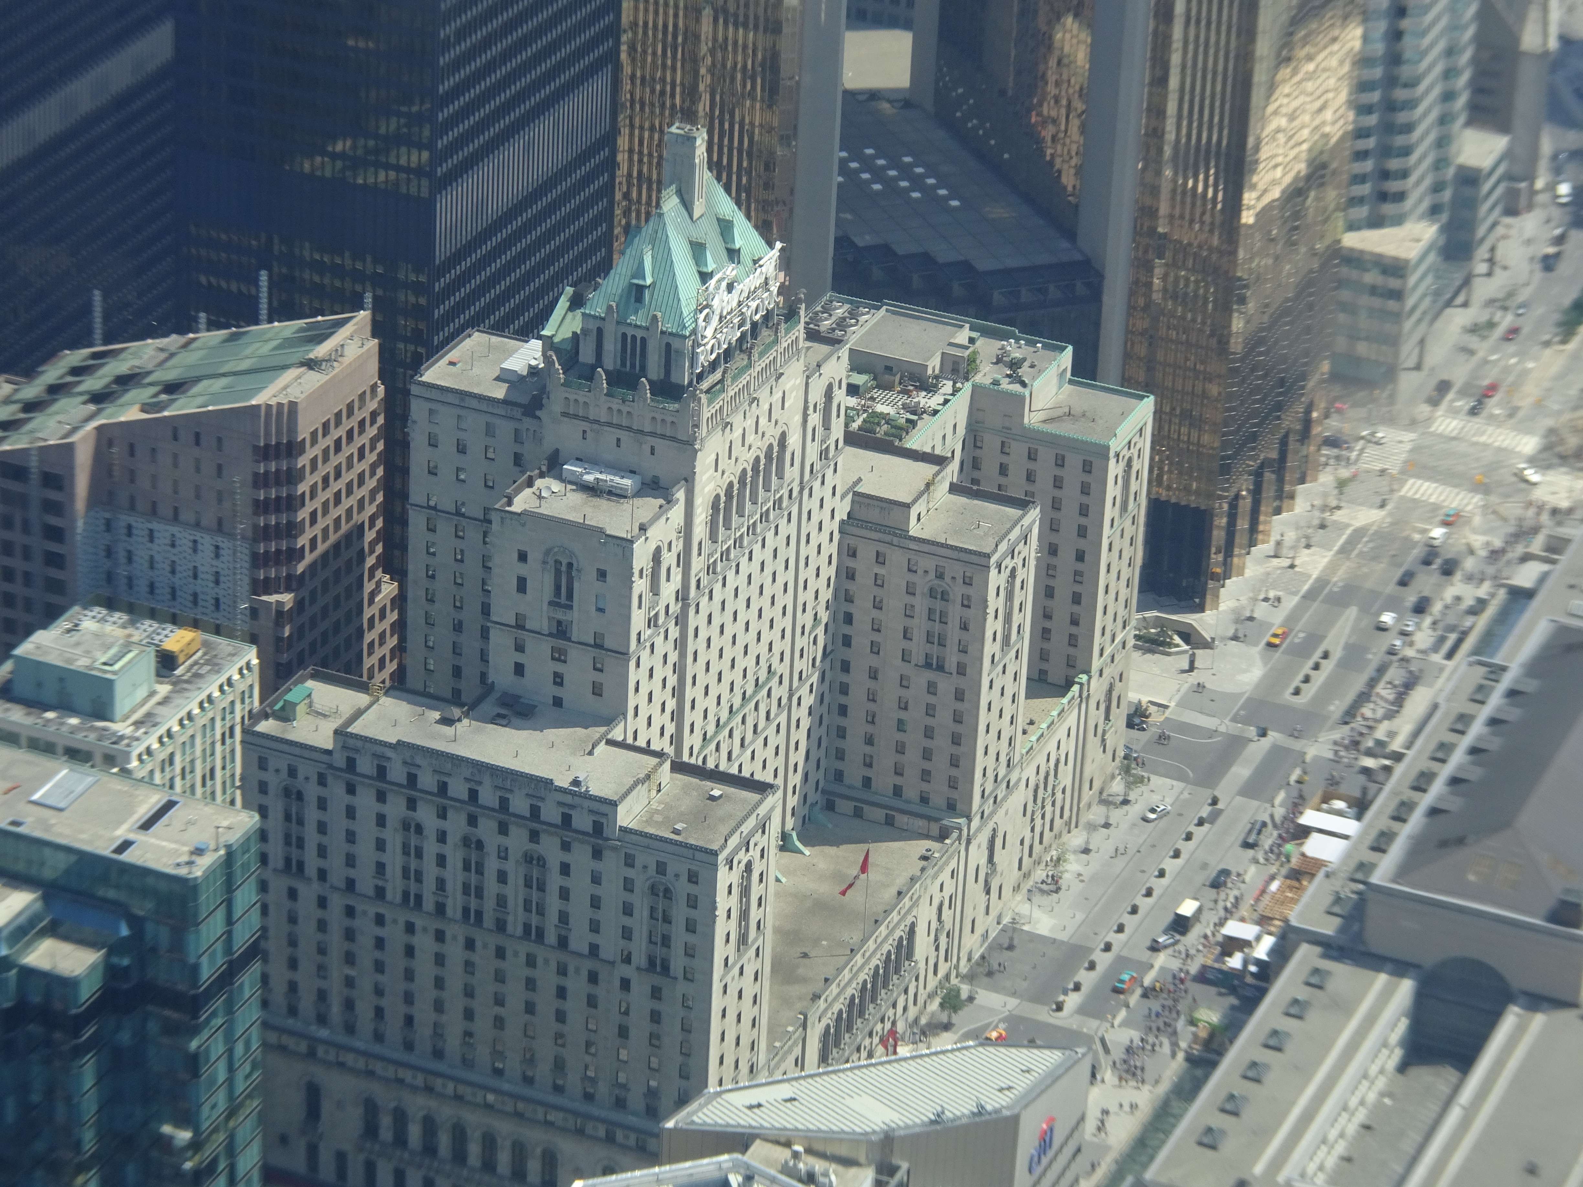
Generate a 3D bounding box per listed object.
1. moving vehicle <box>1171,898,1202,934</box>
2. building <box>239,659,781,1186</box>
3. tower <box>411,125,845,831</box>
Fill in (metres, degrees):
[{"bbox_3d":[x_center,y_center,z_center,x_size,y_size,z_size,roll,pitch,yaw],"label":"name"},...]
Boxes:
[{"bbox_3d":[57.889,46.852,665.040,2.200,3.300,5.900,13,29,19],"label":"moving vehicle"},{"bbox_3d":[-35.766,48.843,576.538,64.700,71.300,20.400,13,29,19],"label":"building"},{"bbox_3d":[-27.007,-3.172,603.641,47.500,128.000,68.500,13,29,19],"label":"tower"}]

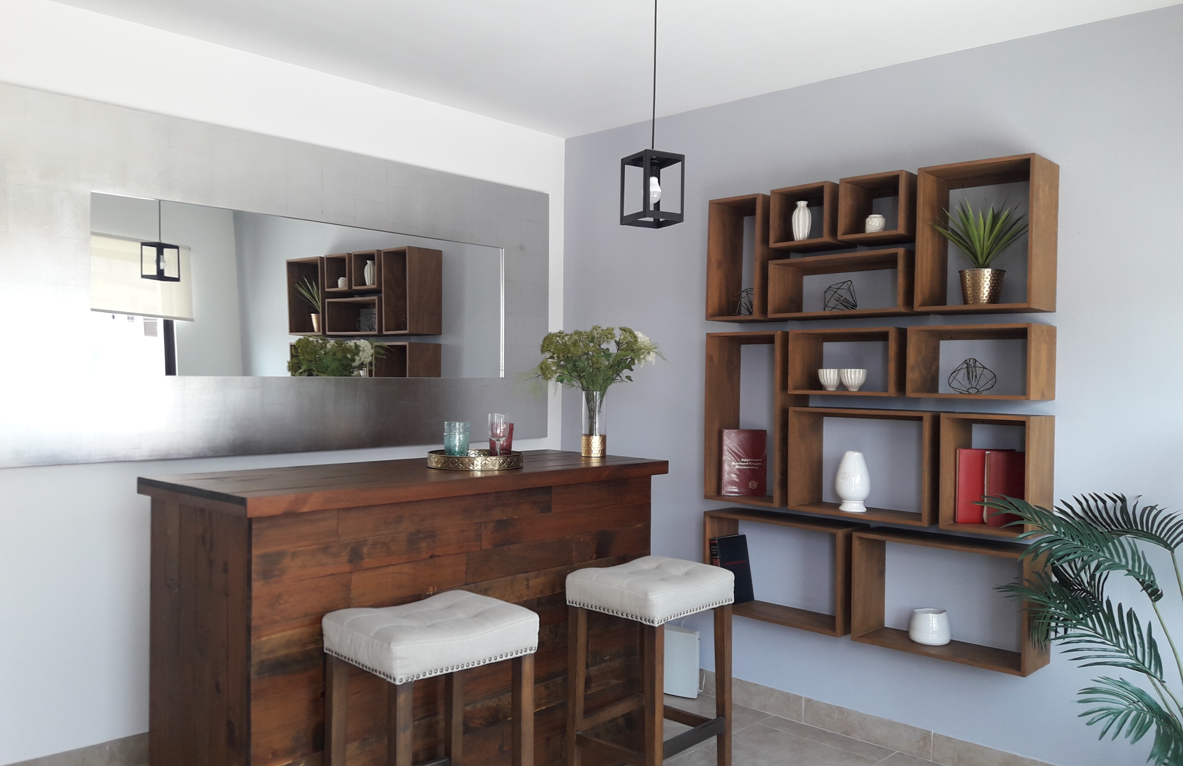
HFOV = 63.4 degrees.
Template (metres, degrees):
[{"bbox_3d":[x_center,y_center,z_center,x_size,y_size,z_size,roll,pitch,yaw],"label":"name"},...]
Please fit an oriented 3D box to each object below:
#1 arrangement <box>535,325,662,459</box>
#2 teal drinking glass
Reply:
[{"bbox_3d":[0.020,0.033,3.654,0.480,0.498,0.470,1,0,0],"label":"arrangement"},{"bbox_3d":[-0.449,0.197,3.191,0.084,0.135,0.084,1,0,-8],"label":"teal drinking glass"}]

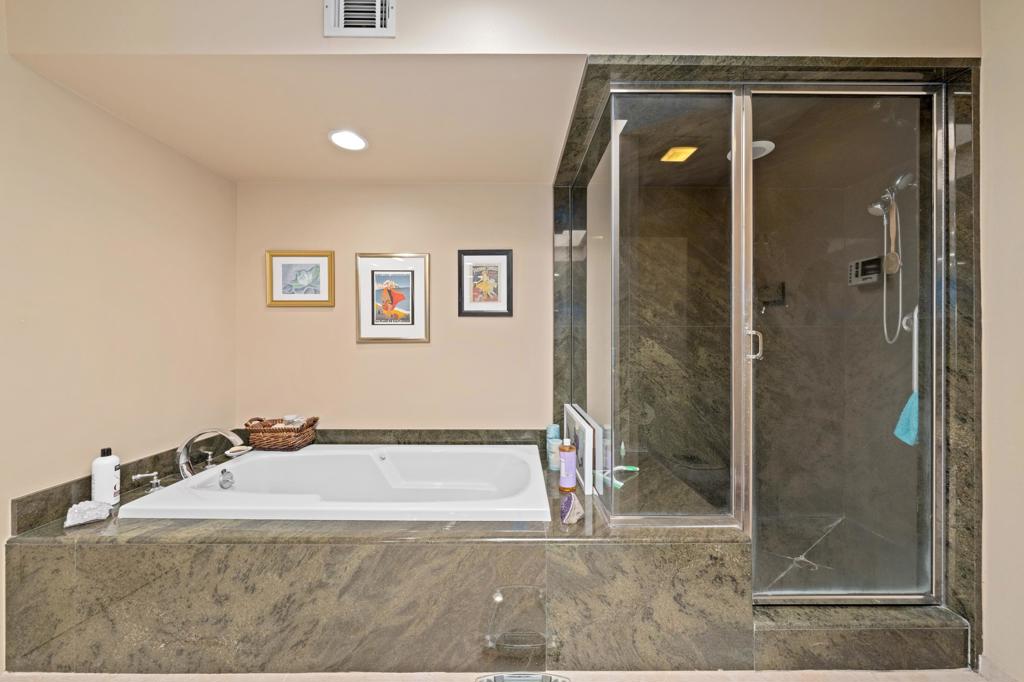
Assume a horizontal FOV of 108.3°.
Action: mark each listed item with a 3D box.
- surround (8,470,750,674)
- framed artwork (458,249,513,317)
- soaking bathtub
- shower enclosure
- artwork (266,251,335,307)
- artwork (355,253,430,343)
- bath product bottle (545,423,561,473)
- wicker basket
[{"bbox_3d":[-0.462,0.906,1.819,2.586,0.491,1.063,0,0,0],"label":"surround"},{"bbox_3d":[-0.165,-0.363,2.341,0.344,0.423,0.025,0,0,0],"label":"framed artwork"},{"bbox_3d":[-0.677,0.858,1.832,1.667,0.439,0.840,0,0,0],"label":"soaking bathtub"},{"bbox_3d":[0.976,0.013,1.858,1.240,1.929,0.996,0,0,0],"label":"shower enclosure"},{"bbox_3d":[-1.329,-0.390,2.337,0.433,0.357,0.025,0,0,0],"label":"artwork"},{"bbox_3d":[-0.748,-0.268,2.339,0.468,0.566,0.025,0,0,0],"label":"artwork"},{"bbox_3d":[0.225,0.573,1.980,0.088,0.229,0.067,0,0,0],"label":"bath product bottle"},{"bbox_3d":[-1.397,0.554,2.226,0.343,0.169,0.232,0,0,0],"label":"wicker basket"}]

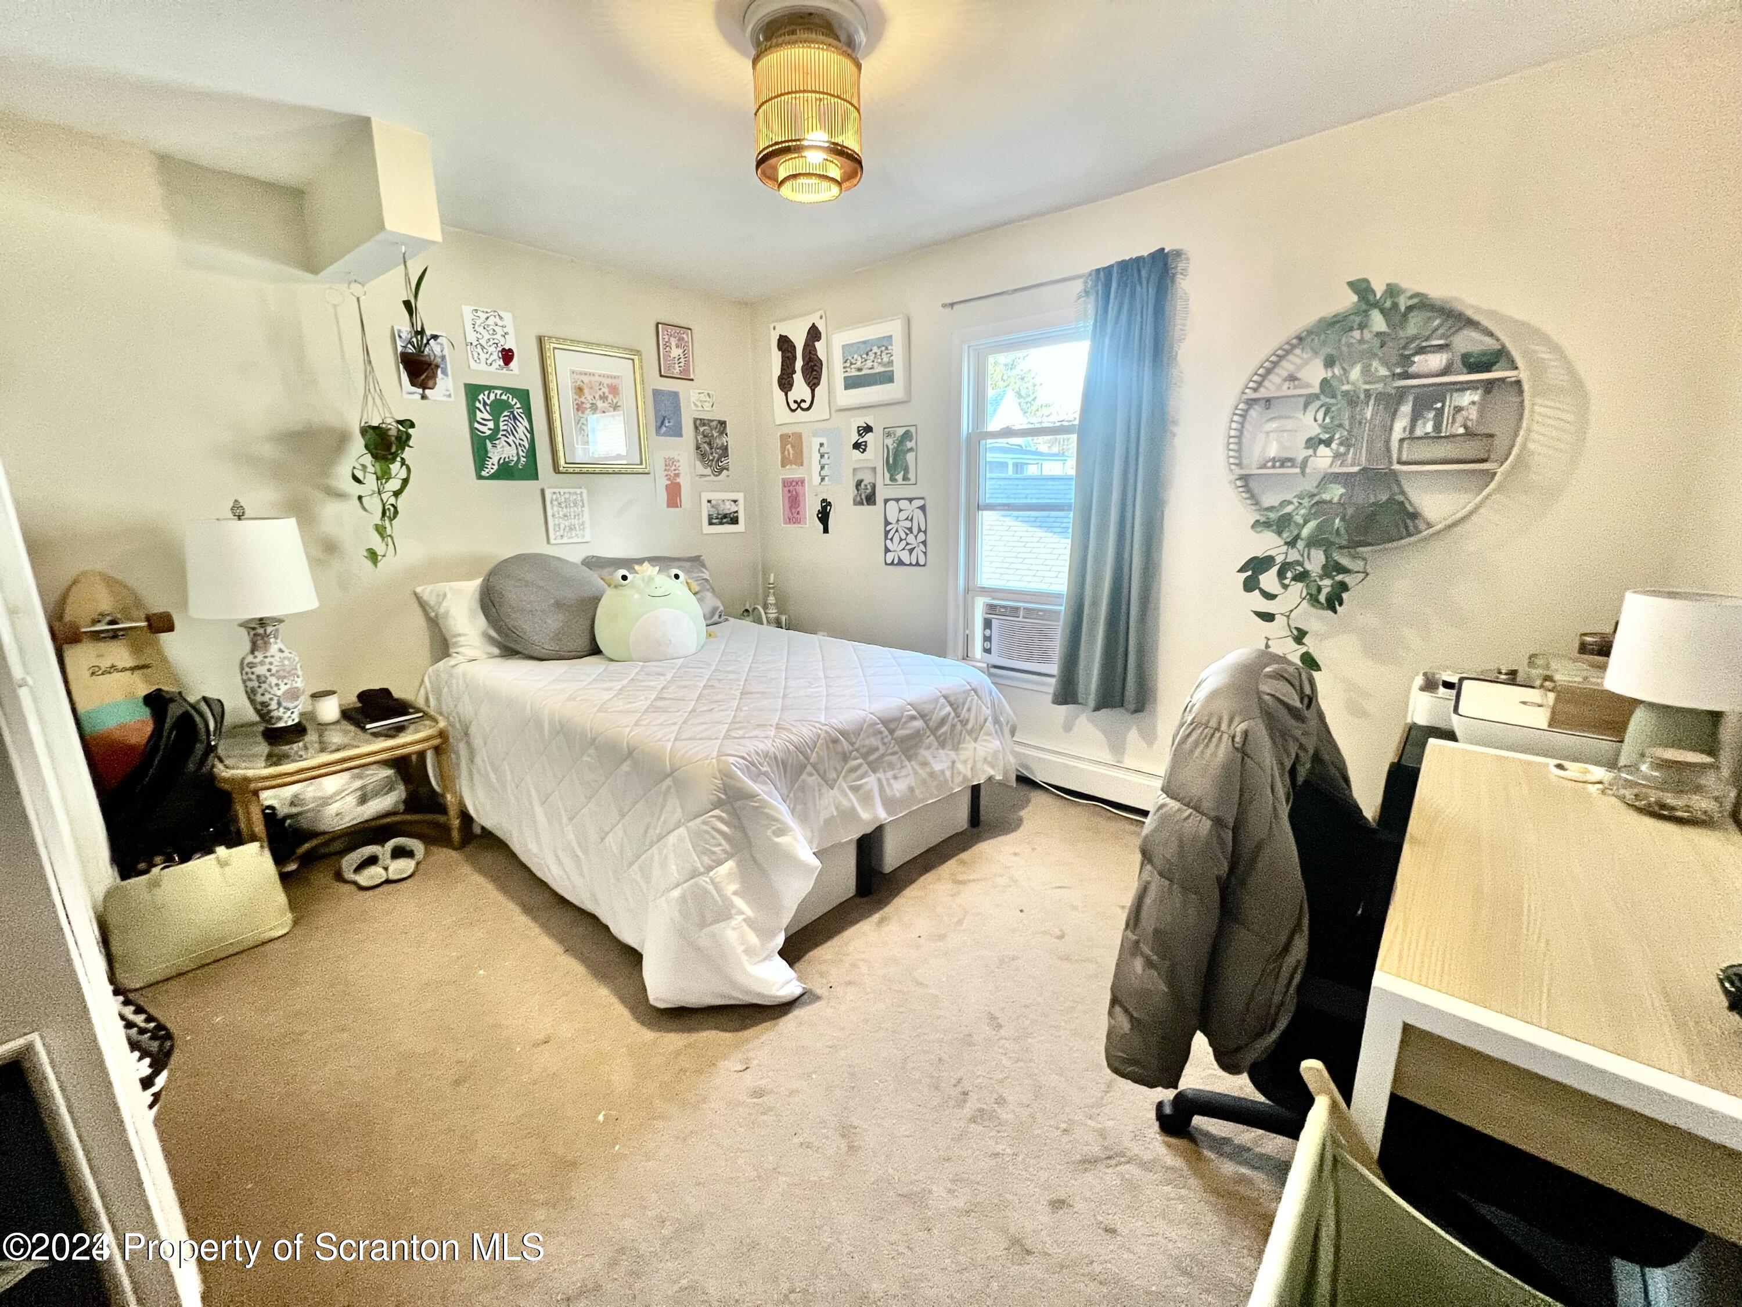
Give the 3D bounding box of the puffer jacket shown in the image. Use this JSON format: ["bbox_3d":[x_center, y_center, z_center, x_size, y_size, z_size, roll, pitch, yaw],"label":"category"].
[{"bbox_3d":[0.713,0.366,1.280,0.540,0.760,0.300,-11,17,-36],"label":"puffer jacket"}]

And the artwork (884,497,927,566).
[{"bbox_3d":[0.185,-0.635,3.439,0.272,0.351,0.015,11,18,39],"label":"artwork"}]

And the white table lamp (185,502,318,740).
[{"bbox_3d":[-2.134,-0.091,2.294,0.340,0.837,0.340,11,18,43],"label":"white table lamp"}]

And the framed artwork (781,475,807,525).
[{"bbox_3d":[-0.451,-0.894,3.873,0.201,0.285,0.010,9,16,38],"label":"framed artwork"}]

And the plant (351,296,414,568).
[{"bbox_3d":[-1.910,-0.841,2.548,0.210,1.005,0.230,9,16,38],"label":"plant"}]

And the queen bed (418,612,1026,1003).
[{"bbox_3d":[-0.684,0.379,2.745,1.991,0.707,1.493,9,16,39],"label":"queen bed"}]

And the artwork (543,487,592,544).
[{"bbox_3d":[-1.483,-0.667,3.201,0.025,0.255,0.200,11,18,39],"label":"artwork"}]

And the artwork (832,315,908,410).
[{"bbox_3d":[-0.008,-1.472,3.353,0.455,0.387,0.035,9,16,38],"label":"artwork"}]

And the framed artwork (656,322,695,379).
[{"bbox_3d":[-1.046,-1.609,3.511,0.020,0.260,0.212,11,18,39],"label":"framed artwork"}]

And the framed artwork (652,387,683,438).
[{"bbox_3d":[-1.096,-1.290,3.531,0.015,0.240,0.169,11,18,39],"label":"framed artwork"}]

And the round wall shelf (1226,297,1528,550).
[{"bbox_3d":[1.579,-0.718,2.104,0.752,0.752,0.160,11,18,39],"label":"round wall shelf"}]

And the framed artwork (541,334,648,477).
[{"bbox_3d":[-1.342,-1.198,3.238,0.035,0.597,0.493,11,18,39],"label":"framed artwork"}]

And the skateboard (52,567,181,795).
[{"bbox_3d":[-2.381,0.302,2.147,0.130,1.118,0.250,3,13,41],"label":"skateboard"}]

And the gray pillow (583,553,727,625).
[{"bbox_3d":[-1.104,-0.311,3.471,0.160,0.450,0.680,-22,-4,42],"label":"gray pillow"}]

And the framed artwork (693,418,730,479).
[{"bbox_3d":[-0.920,-1.171,3.773,0.015,0.330,0.239,11,18,39],"label":"framed artwork"}]

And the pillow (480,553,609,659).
[{"bbox_3d":[-1.354,-0.202,2.791,0.150,0.520,0.520,-42,-14,35],"label":"pillow"}]

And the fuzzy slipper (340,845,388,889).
[{"bbox_3d":[-1.862,0.782,2.404,0.245,0.085,0.105,9,17,33],"label":"fuzzy slipper"}]

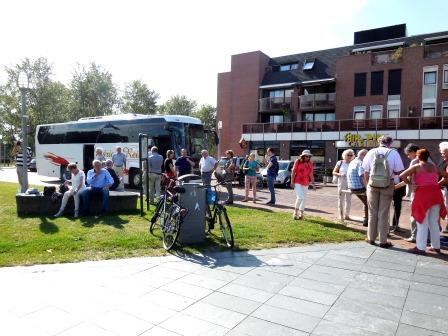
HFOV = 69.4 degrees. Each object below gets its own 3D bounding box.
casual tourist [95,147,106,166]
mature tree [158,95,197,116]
[{"bbox_3d":[-4.477,0.082,11.700,0.500,1.650,0.360,1,3,18],"label":"casual tourist"},{"bbox_3d":[-6.752,-5.212,48.333,5.400,10.300,5.400,0,2,-30],"label":"mature tree"}]

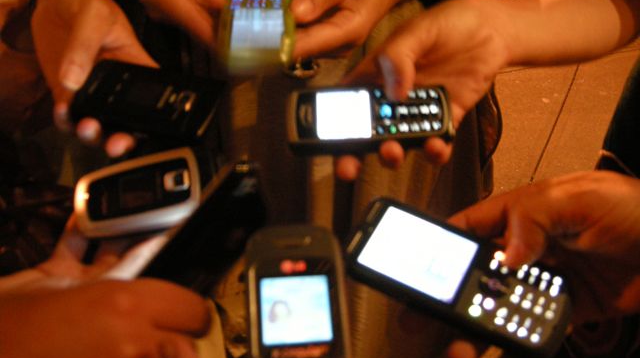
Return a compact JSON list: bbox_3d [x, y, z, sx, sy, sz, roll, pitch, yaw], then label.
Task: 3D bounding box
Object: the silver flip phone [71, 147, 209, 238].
[{"bbox_3d":[-0.139,0.011,0.499,0.090,0.019,0.046,-13,53,-5],"label":"silver flip phone"}]

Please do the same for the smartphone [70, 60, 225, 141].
[{"bbox_3d":[-0.123,-0.056,0.470,0.098,0.017,0.048,11,61,11],"label":"smartphone"}]

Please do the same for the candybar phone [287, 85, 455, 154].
[{"bbox_3d":[0.034,-0.041,0.437,0.105,0.018,0.044,-3,60,1],"label":"candybar phone"}]

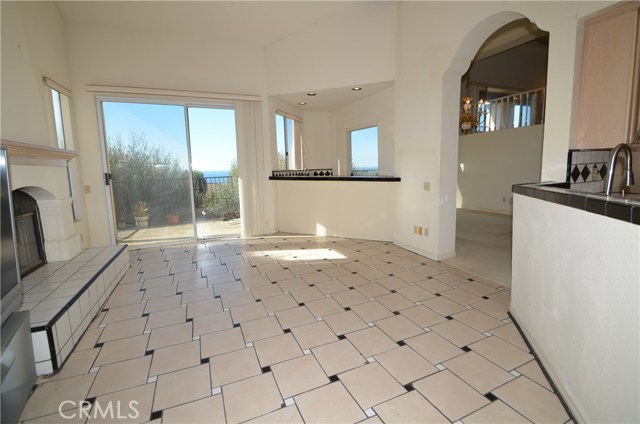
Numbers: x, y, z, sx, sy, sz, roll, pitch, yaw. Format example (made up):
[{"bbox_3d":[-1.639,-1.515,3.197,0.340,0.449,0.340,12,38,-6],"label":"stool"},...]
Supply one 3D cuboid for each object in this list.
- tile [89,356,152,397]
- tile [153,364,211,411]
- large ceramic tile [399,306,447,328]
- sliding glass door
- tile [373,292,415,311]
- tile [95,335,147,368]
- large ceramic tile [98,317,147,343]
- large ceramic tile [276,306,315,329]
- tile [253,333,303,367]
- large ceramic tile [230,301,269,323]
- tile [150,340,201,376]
[{"bbox_3d":[-1.235,1.021,1.667,0.298,0.010,0.298,-4,9,-24],"label":"tile"},{"bbox_3d":[-0.809,1.032,1.583,0.298,0.010,0.298,-4,9,-24],"label":"tile"},{"bbox_3d":[0.876,0.886,2.285,0.290,0.010,0.290,-5,9,-26],"label":"large ceramic tile"},{"bbox_3d":[-2.467,-0.655,4.635,2.200,2.411,0.100,-3,9,-12],"label":"sliding glass door"},{"bbox_3d":[0.706,0.851,2.533,0.290,0.010,0.290,-5,9,-26],"label":"tile"},{"bbox_3d":[-1.387,0.977,1.884,0.289,0.010,0.289,-4,9,-23],"label":"tile"},{"bbox_3d":[-1.546,0.930,2.105,0.290,0.010,0.290,-5,9,-26],"label":"large ceramic tile"},{"bbox_3d":[-0.216,0.913,2.311,0.297,0.010,0.297,-4,9,-25],"label":"large ceramic tile"},{"bbox_3d":[-0.294,0.965,1.881,0.289,0.010,0.289,-4,9,-23],"label":"tile"},{"bbox_3d":[-0.643,0.904,2.396,0.297,0.010,0.297,-4,9,-25],"label":"large ceramic tile"},{"bbox_3d":[-0.966,0.985,1.803,0.289,0.010,0.289,-4,9,-23],"label":"tile"}]

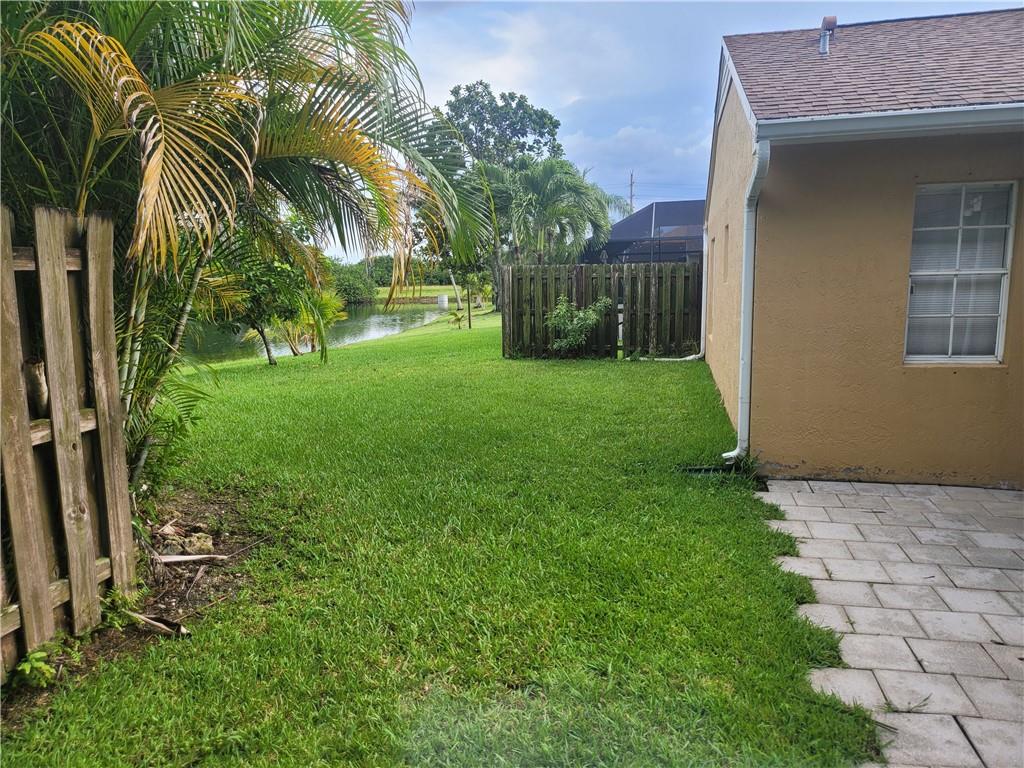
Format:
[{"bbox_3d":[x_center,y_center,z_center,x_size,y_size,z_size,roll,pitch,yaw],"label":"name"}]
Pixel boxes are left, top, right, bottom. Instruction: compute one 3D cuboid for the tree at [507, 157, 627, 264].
[{"bbox_3d":[1.461,-3.809,21.000,3.300,4.700,3.200,-1,8,0],"label":"tree"}]

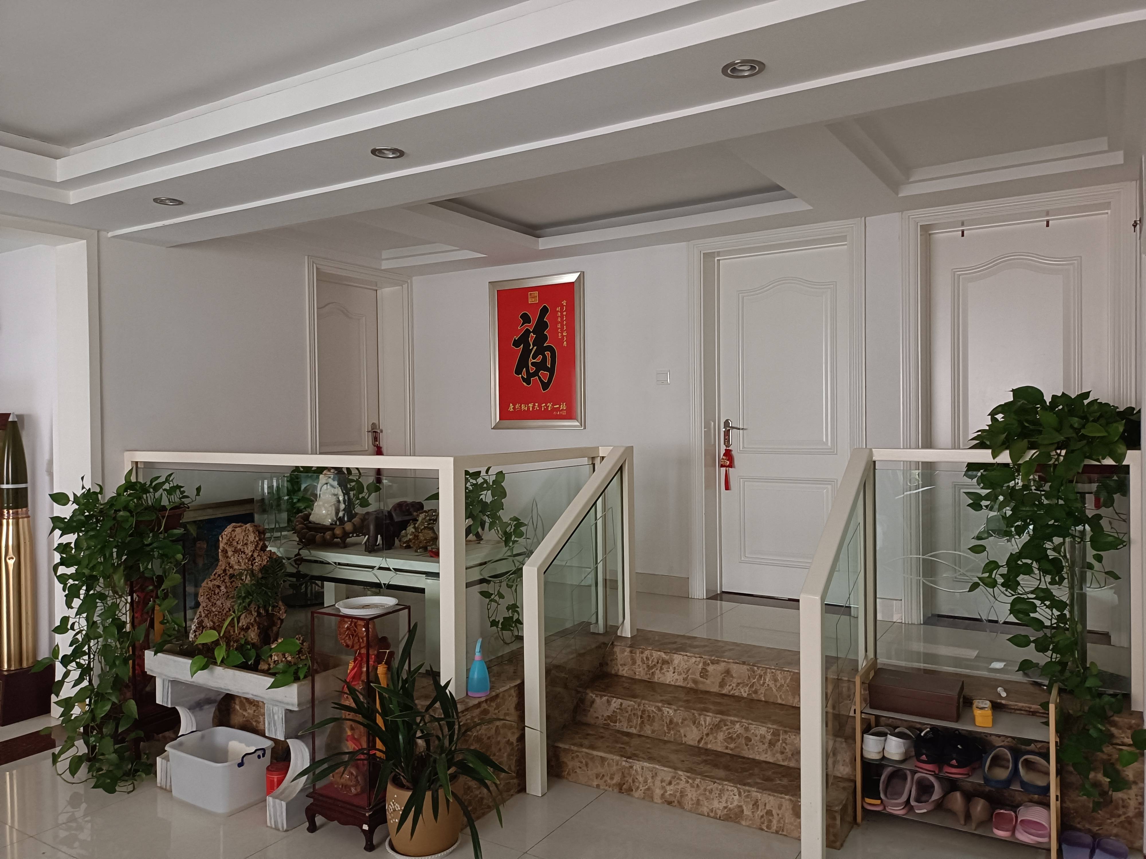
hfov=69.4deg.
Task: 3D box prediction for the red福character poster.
[{"bbox_3d":[-0.230,-0.479,5.212,0.715,0.955,0.036,0,1,32],"label":"red福character poster"}]

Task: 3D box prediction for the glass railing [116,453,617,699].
[{"bbox_3d":[-1.008,0.540,4.037,2.100,0.889,1.175,0,1,32],"label":"glass railing"}]

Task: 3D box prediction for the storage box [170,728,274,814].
[{"bbox_3d":[-1.393,1.347,3.271,0.365,0.206,0.267,0,1,32],"label":"storage box"}]

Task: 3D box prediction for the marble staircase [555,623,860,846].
[{"bbox_3d":[0.595,1.200,3.417,1.170,0.453,0.745,0,1,32],"label":"marble staircase"}]

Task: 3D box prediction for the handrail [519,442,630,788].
[{"bbox_3d":[0.053,0.758,3.589,0.076,1.345,0.815,0,1,32],"label":"handrail"}]

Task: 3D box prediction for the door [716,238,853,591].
[{"bbox_3d":[1.209,-0.024,4.663,0.793,1.953,0.048,0,1,32],"label":"door"}]

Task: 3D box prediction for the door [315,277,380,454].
[{"bbox_3d":[-1.588,-0.001,5.524,0.048,1.953,0.775,0,1,32],"label":"door"}]

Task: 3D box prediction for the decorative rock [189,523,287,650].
[{"bbox_3d":[-1.345,0.654,3.330,0.420,0.560,0.245,0,1,32],"label":"decorative rock"}]

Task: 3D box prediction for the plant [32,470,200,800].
[{"bbox_3d":[-1.984,0.813,3.636,0.590,1.240,0.510,0,1,32],"label":"plant"}]

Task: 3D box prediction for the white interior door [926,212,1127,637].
[{"bbox_3d":[2.176,-0.027,4.057,0.770,1.956,0.048,0,1,32],"label":"white interior door"}]

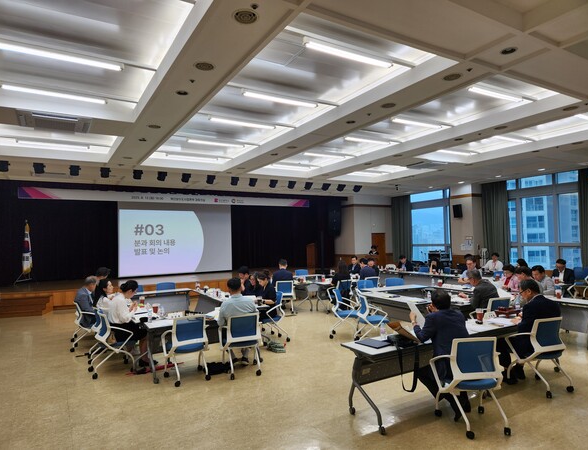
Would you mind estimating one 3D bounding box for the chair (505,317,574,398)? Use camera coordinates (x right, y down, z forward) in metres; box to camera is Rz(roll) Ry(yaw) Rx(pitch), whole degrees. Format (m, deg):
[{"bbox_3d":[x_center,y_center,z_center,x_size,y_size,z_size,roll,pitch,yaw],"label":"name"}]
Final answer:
[{"bbox_3d":[2.818,1.454,4.580,0.580,0.840,0.580,-1,-3,-17],"label":"chair"}]

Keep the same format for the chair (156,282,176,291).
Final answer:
[{"bbox_3d":[-2.992,1.825,9.638,0.580,0.830,0.560,1,-3,-39],"label":"chair"}]

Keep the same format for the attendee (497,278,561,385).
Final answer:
[{"bbox_3d":[2.739,1.263,4.706,0.540,1.220,0.780,0,-3,-31],"label":"attendee"}]

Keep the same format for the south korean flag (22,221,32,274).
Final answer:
[{"bbox_3d":[-9.010,0.772,13.469,0.340,1.830,0.280,0,-3,-31],"label":"south korean flag"}]

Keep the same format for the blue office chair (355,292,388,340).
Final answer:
[{"bbox_3d":[1.379,1.595,7.061,0.580,0.840,0.600,-2,-3,2],"label":"blue office chair"}]

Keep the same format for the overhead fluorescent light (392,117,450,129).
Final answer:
[{"bbox_3d":[2.324,-1.889,7.449,1.260,0.080,0.110,0,-3,-31],"label":"overhead fluorescent light"}]

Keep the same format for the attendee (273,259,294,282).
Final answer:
[{"bbox_3d":[-0.299,1.541,10.062,0.520,1.320,0.800,-1,-3,-11],"label":"attendee"}]

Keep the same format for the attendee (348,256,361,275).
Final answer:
[{"bbox_3d":[1.801,1.558,11.645,0.500,1.220,0.750,-3,-3,31],"label":"attendee"}]

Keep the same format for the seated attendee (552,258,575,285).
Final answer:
[{"bbox_3d":[5.867,1.355,8.623,0.750,1.200,0.520,0,-3,-39],"label":"seated attendee"}]

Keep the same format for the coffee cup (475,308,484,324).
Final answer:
[{"bbox_3d":[2.241,1.104,4.811,0.095,0.150,0.095,-1,-3,0],"label":"coffee cup"}]

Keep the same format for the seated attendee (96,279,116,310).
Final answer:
[{"bbox_3d":[-2.874,1.494,6.385,0.780,1.220,0.480,0,-3,-34],"label":"seated attendee"}]

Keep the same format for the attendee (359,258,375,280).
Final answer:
[{"bbox_3d":[1.842,1.498,10.147,0.520,1.280,0.780,-1,-3,-22],"label":"attendee"}]

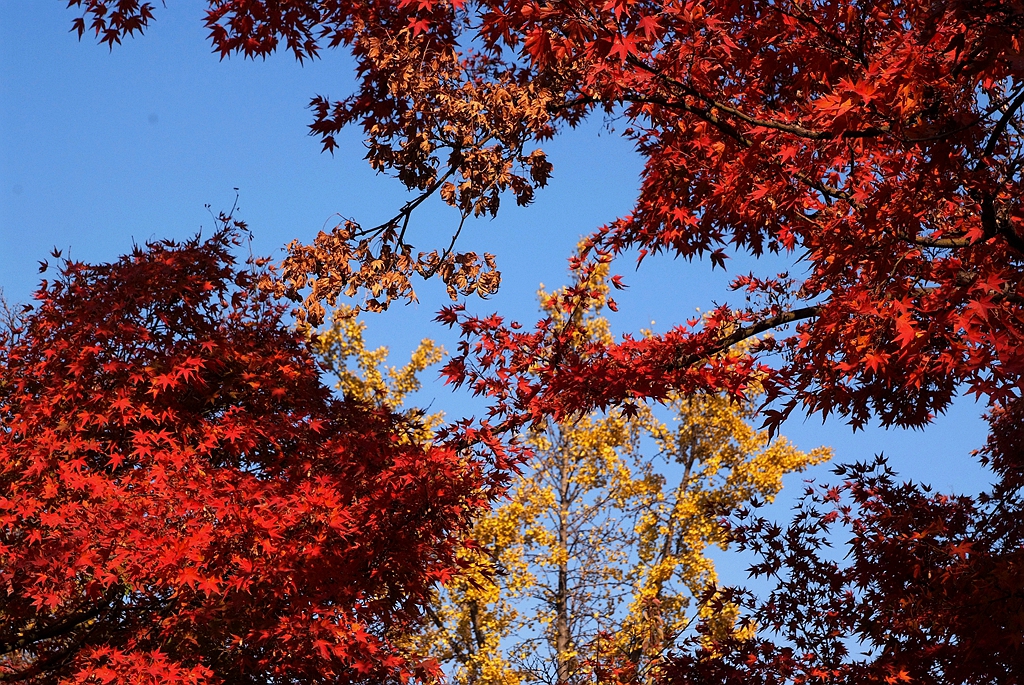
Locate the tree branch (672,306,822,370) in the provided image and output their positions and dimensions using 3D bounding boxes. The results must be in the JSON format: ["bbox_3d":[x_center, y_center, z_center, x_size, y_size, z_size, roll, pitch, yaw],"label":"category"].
[{"bbox_3d":[0.808,-0.017,4.700,0.550,0.065,0.075,-22,0,0],"label":"tree branch"}]

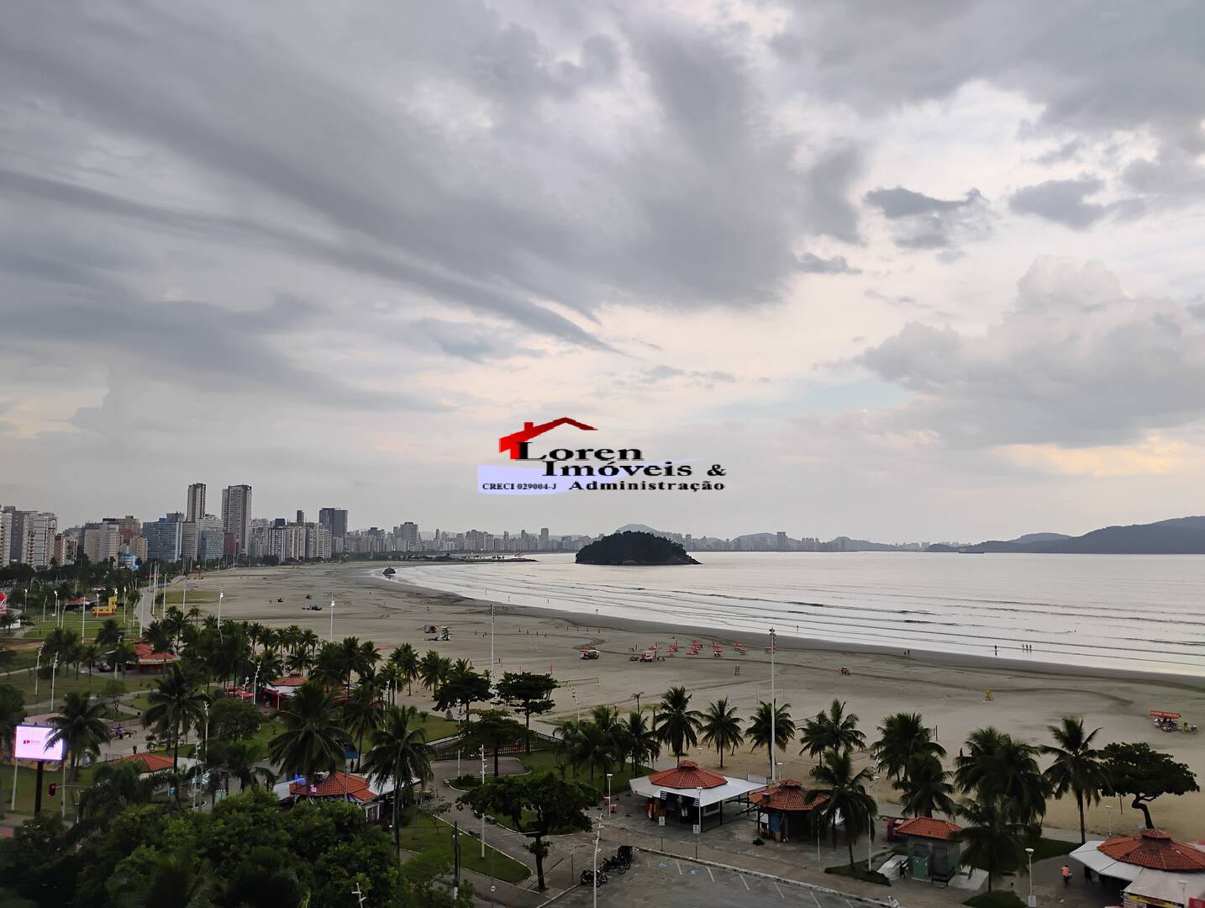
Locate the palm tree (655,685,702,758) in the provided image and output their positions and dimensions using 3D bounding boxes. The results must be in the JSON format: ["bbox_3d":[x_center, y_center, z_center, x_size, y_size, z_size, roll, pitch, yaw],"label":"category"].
[{"bbox_3d":[9.526,34.202,121.740,5.880,10.570,5.880,0,-5,0],"label":"palm tree"}]

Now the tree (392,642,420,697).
[{"bbox_3d":[-35.700,39.100,177.310,4.970,9.510,4.970,0,-5,0],"label":"tree"}]

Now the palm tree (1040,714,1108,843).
[{"bbox_3d":[42.810,29.395,88.513,6.061,11.180,6.061,-3,-6,25],"label":"palm tree"}]

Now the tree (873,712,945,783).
[{"bbox_3d":[34.650,33.380,110.020,8.180,8.240,8.180,0,-5,0],"label":"tree"}]

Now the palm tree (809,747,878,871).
[{"bbox_3d":[19.999,29.364,81.004,5.781,9.824,5.781,-1,-6,13],"label":"palm tree"}]

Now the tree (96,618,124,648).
[{"bbox_3d":[-111.730,42.680,221.060,6.830,10.620,6.830,0,-5,0],"label":"tree"}]

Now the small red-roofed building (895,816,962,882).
[{"bbox_3d":[26.654,31.660,78.953,5.000,4.500,4.000,-3,-6,31],"label":"small red-roofed building"}]

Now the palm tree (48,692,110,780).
[{"bbox_3d":[-59.830,32.410,112.090,7.250,10.040,7.250,3,-6,-27],"label":"palm tree"}]

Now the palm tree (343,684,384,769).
[{"bbox_3d":[-28.940,33.010,117.910,5.010,10.460,5.010,0,-5,0],"label":"palm tree"}]

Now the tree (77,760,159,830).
[{"bbox_3d":[-40.820,30.320,81.820,6.720,9.040,6.720,0,-5,0],"label":"tree"}]

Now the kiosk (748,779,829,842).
[{"bbox_3d":[18.700,34.775,97.524,7.500,4.800,7.500,-2,-6,22],"label":"kiosk"}]

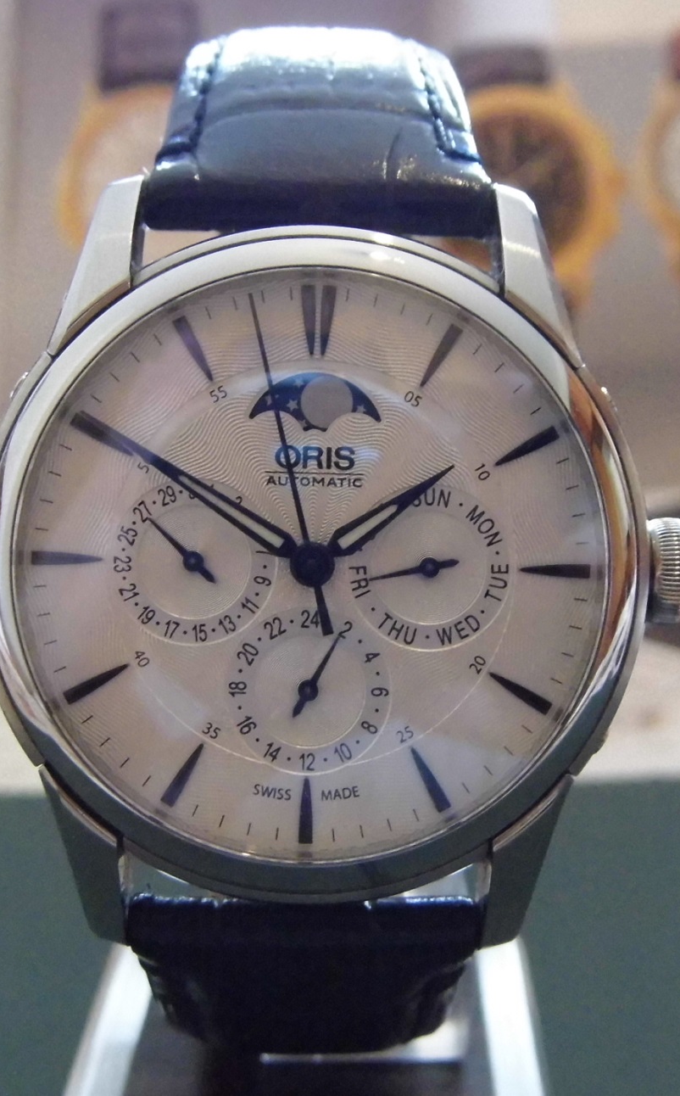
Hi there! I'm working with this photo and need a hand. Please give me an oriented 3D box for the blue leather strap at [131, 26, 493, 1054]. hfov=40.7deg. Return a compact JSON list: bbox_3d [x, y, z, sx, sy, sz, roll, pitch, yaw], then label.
[{"bbox_3d":[-0.002,0.000,0.080,0.021,0.077,0.049,2,0,0],"label":"blue leather strap"}]

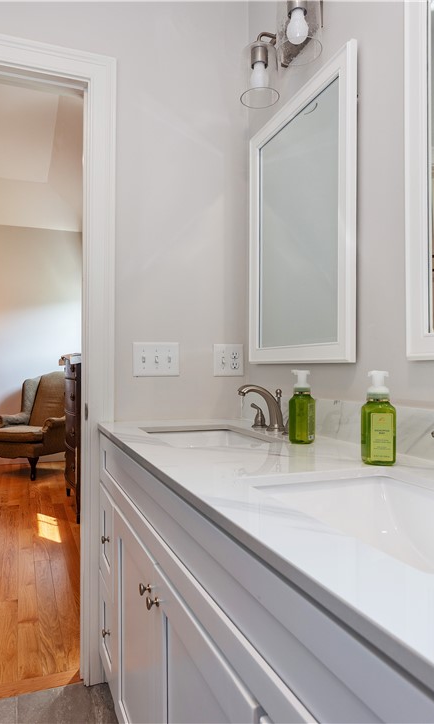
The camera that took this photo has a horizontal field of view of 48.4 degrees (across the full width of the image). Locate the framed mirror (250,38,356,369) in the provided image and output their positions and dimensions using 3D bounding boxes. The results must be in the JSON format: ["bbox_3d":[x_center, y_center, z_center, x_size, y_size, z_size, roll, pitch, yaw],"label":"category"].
[{"bbox_3d":[0.239,-0.412,1.508,0.031,0.831,0.568,0,-1,-22],"label":"framed mirror"}]

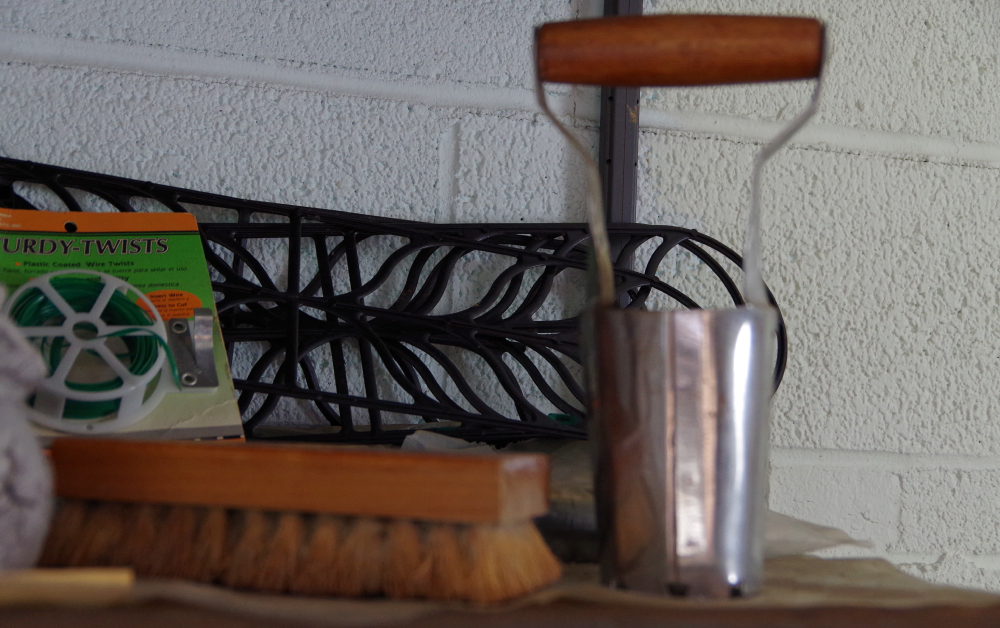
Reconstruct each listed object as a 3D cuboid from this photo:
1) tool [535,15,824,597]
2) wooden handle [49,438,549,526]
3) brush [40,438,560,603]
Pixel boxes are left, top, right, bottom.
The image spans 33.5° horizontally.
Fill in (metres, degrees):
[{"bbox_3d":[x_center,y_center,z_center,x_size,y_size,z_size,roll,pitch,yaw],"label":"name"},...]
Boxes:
[{"bbox_3d":[0.073,-0.004,0.670,0.118,0.231,0.076,0,-2,7],"label":"tool"},{"bbox_3d":[-0.084,0.064,0.666,0.206,0.024,0.045,0,-2,25],"label":"wooden handle"},{"bbox_3d":[-0.084,0.079,0.666,0.212,0.053,0.057,0,-2,25],"label":"brush"}]

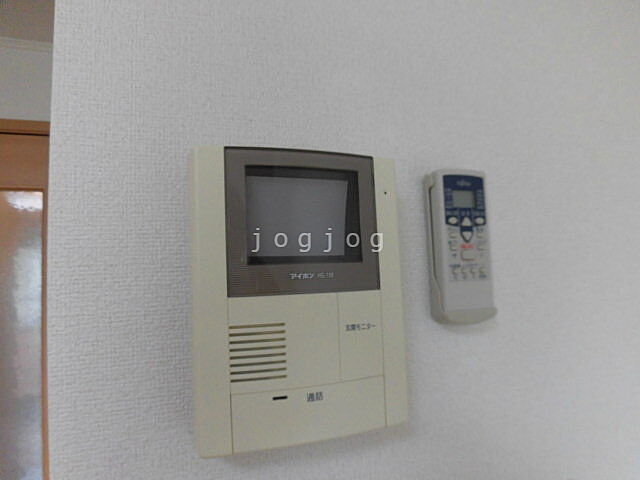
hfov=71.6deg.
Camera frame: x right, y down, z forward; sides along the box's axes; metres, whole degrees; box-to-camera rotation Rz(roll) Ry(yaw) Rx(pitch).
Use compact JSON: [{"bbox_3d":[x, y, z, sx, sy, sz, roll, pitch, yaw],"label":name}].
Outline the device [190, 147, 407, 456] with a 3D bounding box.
[{"bbox_3d":[-0.014,0.042,0.358,0.166,0.220,0.042,-1,-5,-21],"label":"device"}]

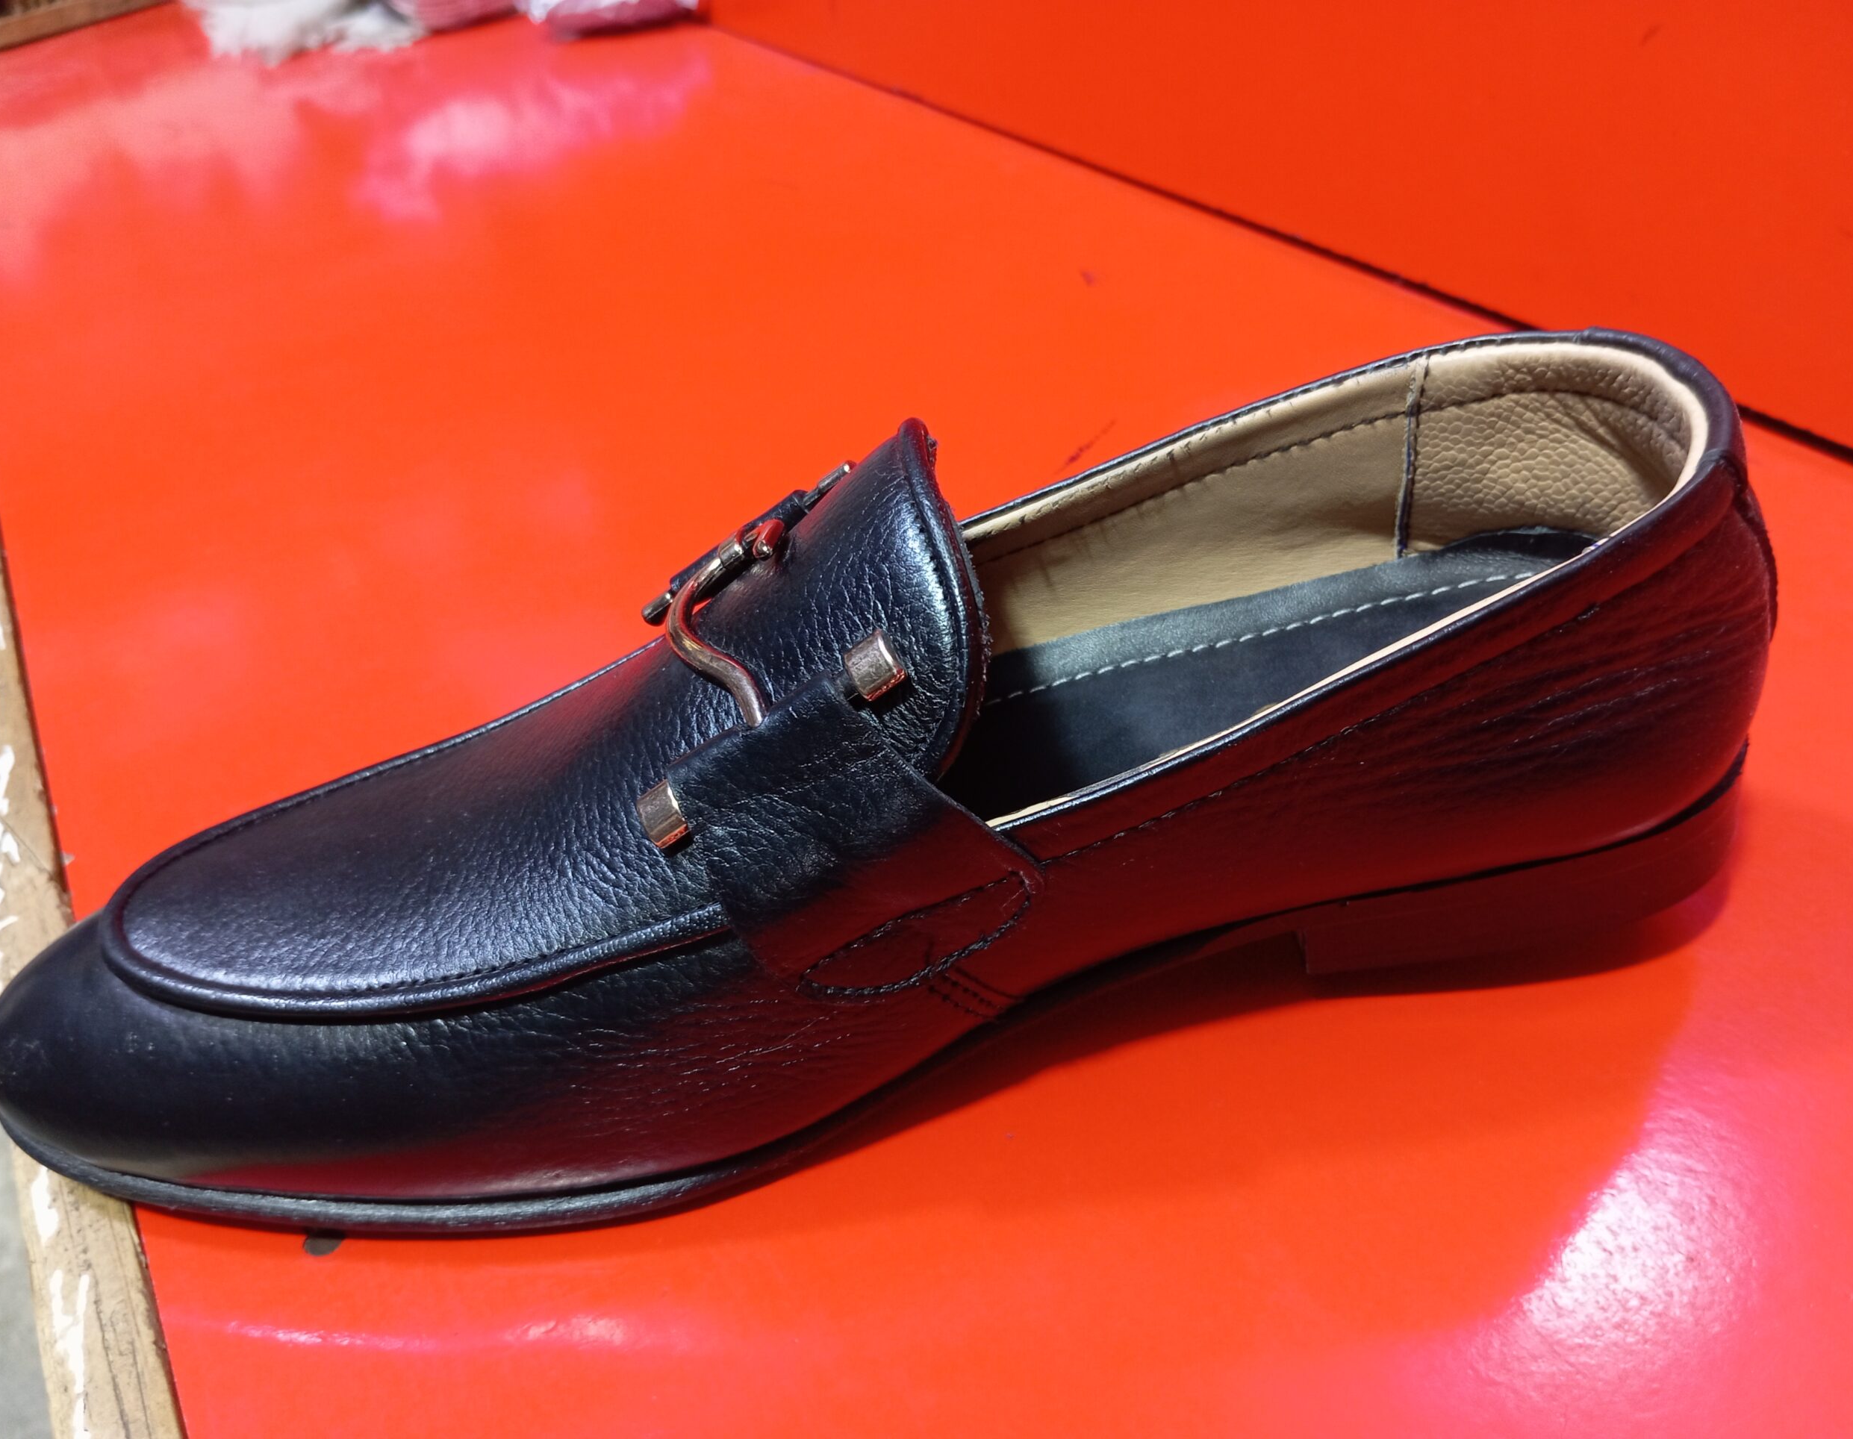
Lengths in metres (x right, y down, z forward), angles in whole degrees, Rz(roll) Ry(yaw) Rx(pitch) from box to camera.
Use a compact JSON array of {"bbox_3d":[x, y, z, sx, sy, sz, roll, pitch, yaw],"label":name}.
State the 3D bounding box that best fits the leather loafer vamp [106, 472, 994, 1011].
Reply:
[{"bbox_3d":[-0.059,0.005,0.234,0.147,0.062,0.083,-10,42,0],"label":"leather loafer vamp"}]

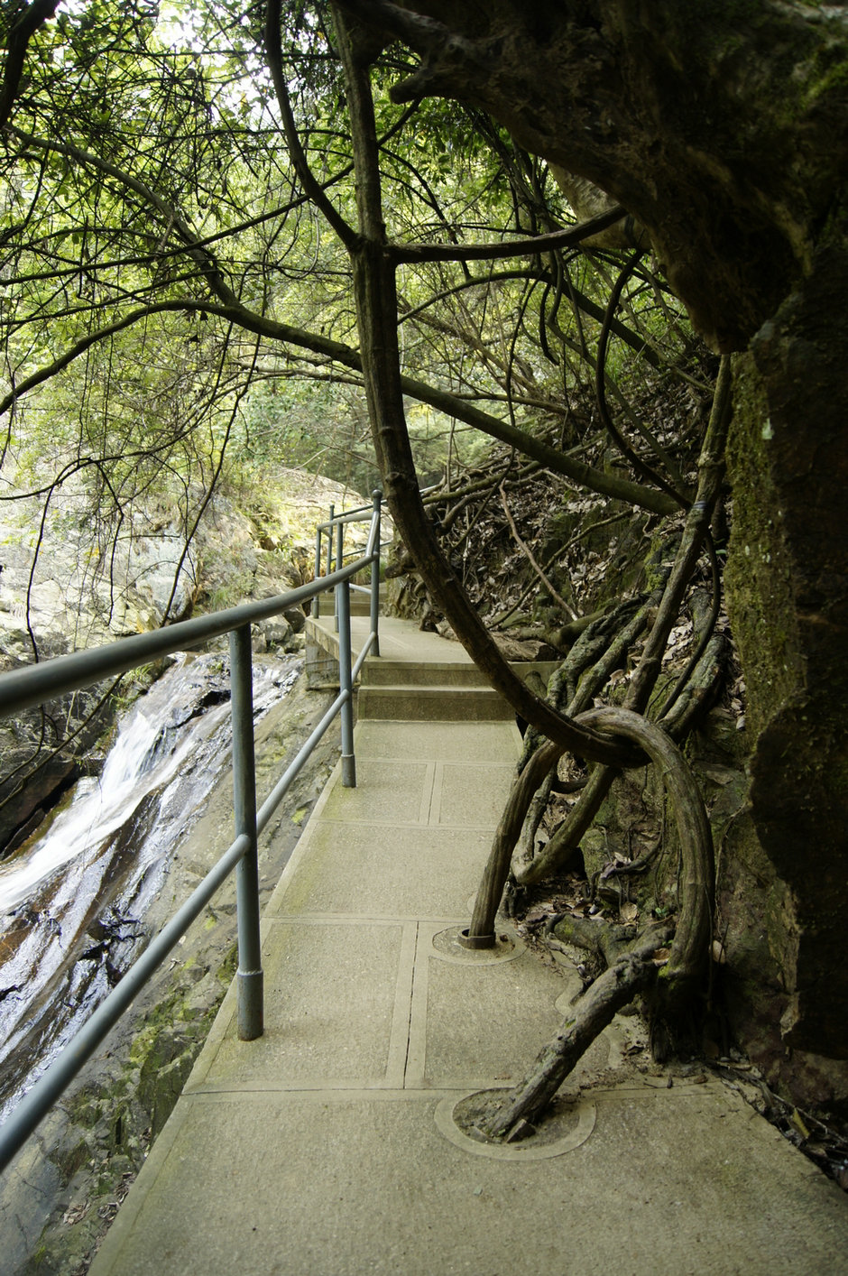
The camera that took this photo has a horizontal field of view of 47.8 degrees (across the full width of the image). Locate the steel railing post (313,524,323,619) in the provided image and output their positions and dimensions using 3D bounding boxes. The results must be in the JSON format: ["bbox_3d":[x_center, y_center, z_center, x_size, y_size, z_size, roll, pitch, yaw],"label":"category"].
[{"bbox_3d":[-1.158,-0.712,10.338,0.062,1.020,0.062,0,6,0],"label":"steel railing post"}]

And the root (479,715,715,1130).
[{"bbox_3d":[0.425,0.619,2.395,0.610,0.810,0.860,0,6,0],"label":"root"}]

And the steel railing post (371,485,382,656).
[{"bbox_3d":[-0.354,-0.476,7.116,0.072,1.230,0.072,0,6,0],"label":"steel railing post"}]

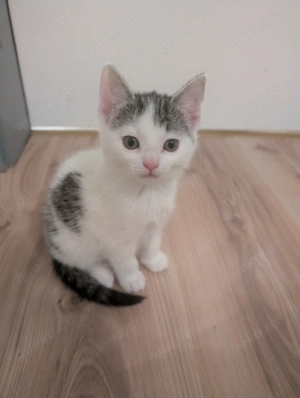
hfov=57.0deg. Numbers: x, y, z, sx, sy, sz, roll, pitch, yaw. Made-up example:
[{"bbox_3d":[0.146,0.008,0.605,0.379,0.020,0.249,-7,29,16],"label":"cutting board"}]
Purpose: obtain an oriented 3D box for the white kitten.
[{"bbox_3d":[-0.037,-0.007,0.281,0.110,0.245,0.145,-26,48,-35],"label":"white kitten"}]

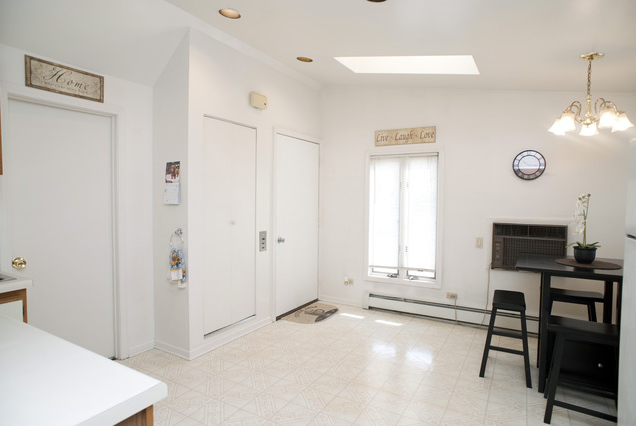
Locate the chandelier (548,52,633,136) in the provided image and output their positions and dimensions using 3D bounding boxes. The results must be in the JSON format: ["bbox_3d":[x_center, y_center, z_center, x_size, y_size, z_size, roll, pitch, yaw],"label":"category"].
[{"bbox_3d":[1.889,-0.832,2.481,0.490,0.550,0.490,2,3,30],"label":"chandelier"}]

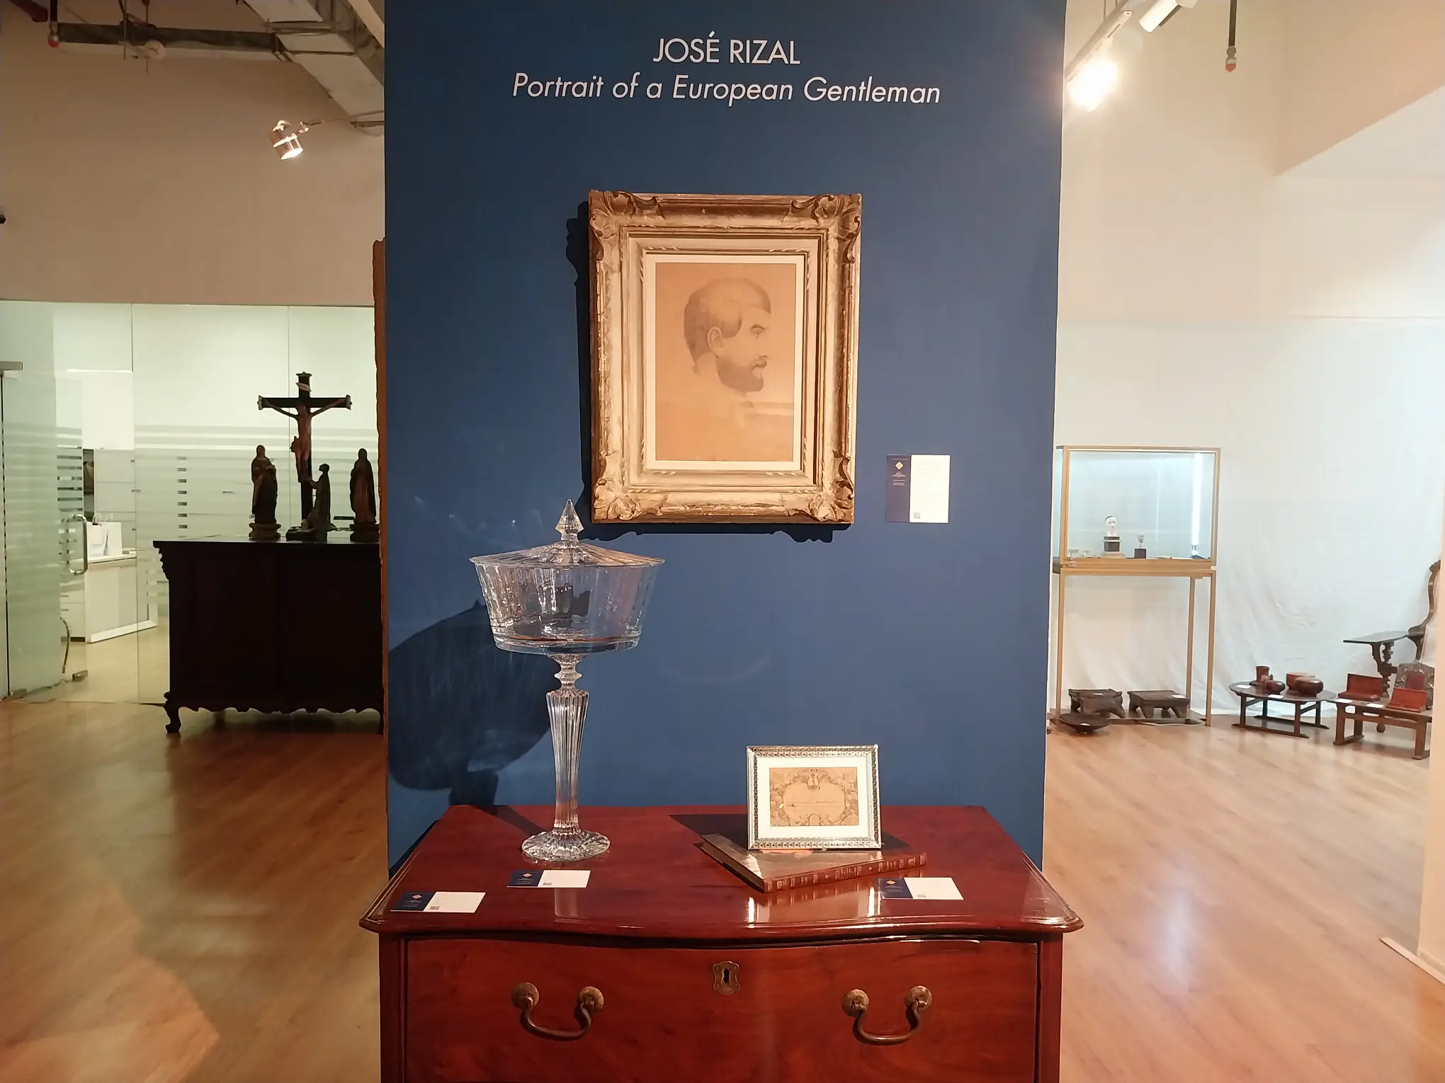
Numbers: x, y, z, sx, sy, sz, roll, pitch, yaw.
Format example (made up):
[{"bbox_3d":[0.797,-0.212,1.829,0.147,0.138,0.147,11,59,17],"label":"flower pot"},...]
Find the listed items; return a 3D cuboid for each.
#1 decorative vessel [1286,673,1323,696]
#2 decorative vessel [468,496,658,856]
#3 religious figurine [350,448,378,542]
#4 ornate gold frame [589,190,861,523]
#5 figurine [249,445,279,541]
[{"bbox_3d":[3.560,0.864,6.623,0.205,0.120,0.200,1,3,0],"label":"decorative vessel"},{"bbox_3d":[-0.253,0.219,1.772,0.317,0.572,0.317,0,3,-8],"label":"decorative vessel"},{"bbox_3d":[-2.101,-0.274,6.365,0.182,0.543,0.165,1,3,0],"label":"religious figurine"},{"bbox_3d":[0.003,-0.321,1.945,0.471,0.571,0.070,1,8,-3],"label":"ornate gold frame"},{"bbox_3d":[-2.687,-0.288,6.364,0.186,0.555,0.165,0,3,-17],"label":"figurine"}]

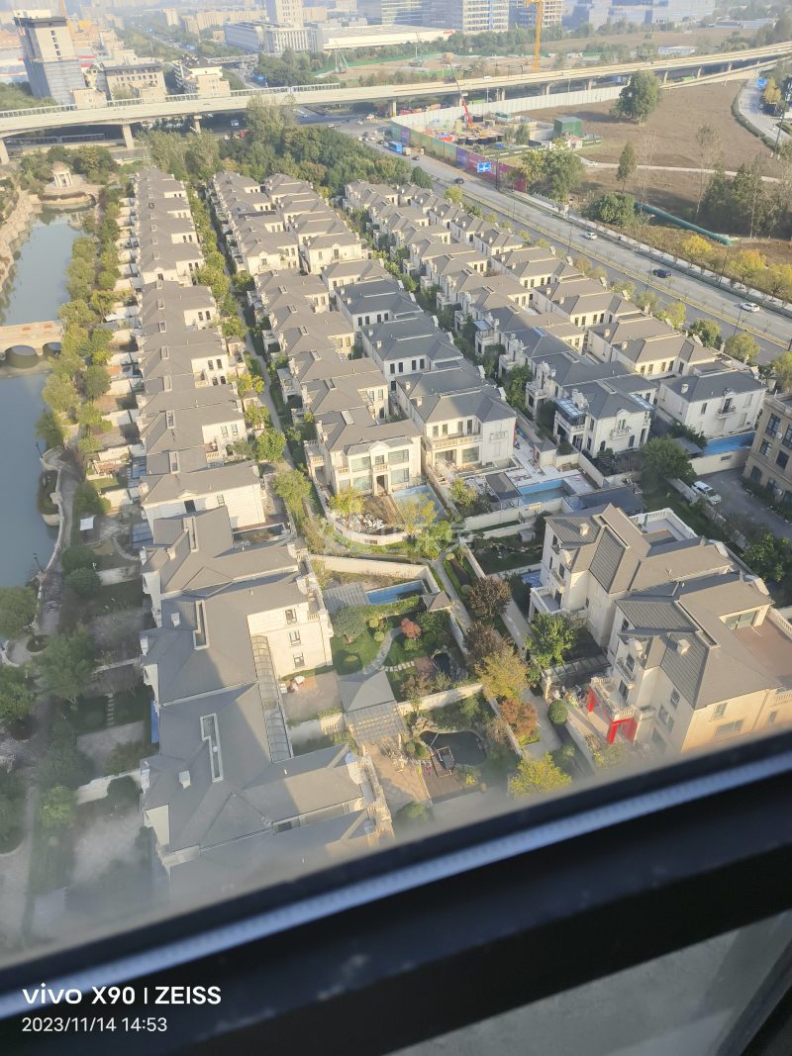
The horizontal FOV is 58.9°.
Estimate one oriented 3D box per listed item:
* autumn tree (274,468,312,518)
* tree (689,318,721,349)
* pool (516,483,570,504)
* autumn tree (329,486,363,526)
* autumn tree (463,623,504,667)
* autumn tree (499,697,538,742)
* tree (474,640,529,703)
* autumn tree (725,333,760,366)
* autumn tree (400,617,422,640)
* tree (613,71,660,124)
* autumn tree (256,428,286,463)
[{"bbox_3d":[-16.240,-5.230,111.110,5.800,8.800,5.800,-12,39,-11],"label":"autumn tree"},{"bbox_3d":[61.118,-37.593,139.394,6.190,7.390,6.190,-12,38,-12],"label":"tree"},{"bbox_3d":[24.490,-5.350,116.320,8.890,1.500,4.700,-12,39,-11],"label":"pool"},{"bbox_3d":[-7.730,-2.980,108.970,5.330,7.170,5.330,-2,38,2],"label":"autumn tree"},{"bbox_3d":[9.764,13.256,77.527,4.720,5.920,4.720,-2,37,1],"label":"autumn tree"},{"bbox_3d":[12.196,19.202,70.194,3.910,5.230,3.910,-2,37,1],"label":"autumn tree"},{"bbox_3d":[12.060,17.090,80.780,5.800,8.600,5.800,-2,38,2],"label":"tree"},{"bbox_3d":[72.190,-36.940,146.670,6.500,7.380,6.500,-12,39,-11],"label":"autumn tree"},{"bbox_3d":[1.950,12.720,89.170,2.600,3.200,2.600,-2,38,1],"label":"autumn tree"},{"bbox_3d":[128.390,-230.430,376.580,24.000,24.000,24.000,-12,39,-11],"label":"tree"},{"bbox_3d":[-21.850,-14.360,122.740,4.800,6.400,4.800,-12,39,-11],"label":"autumn tree"}]

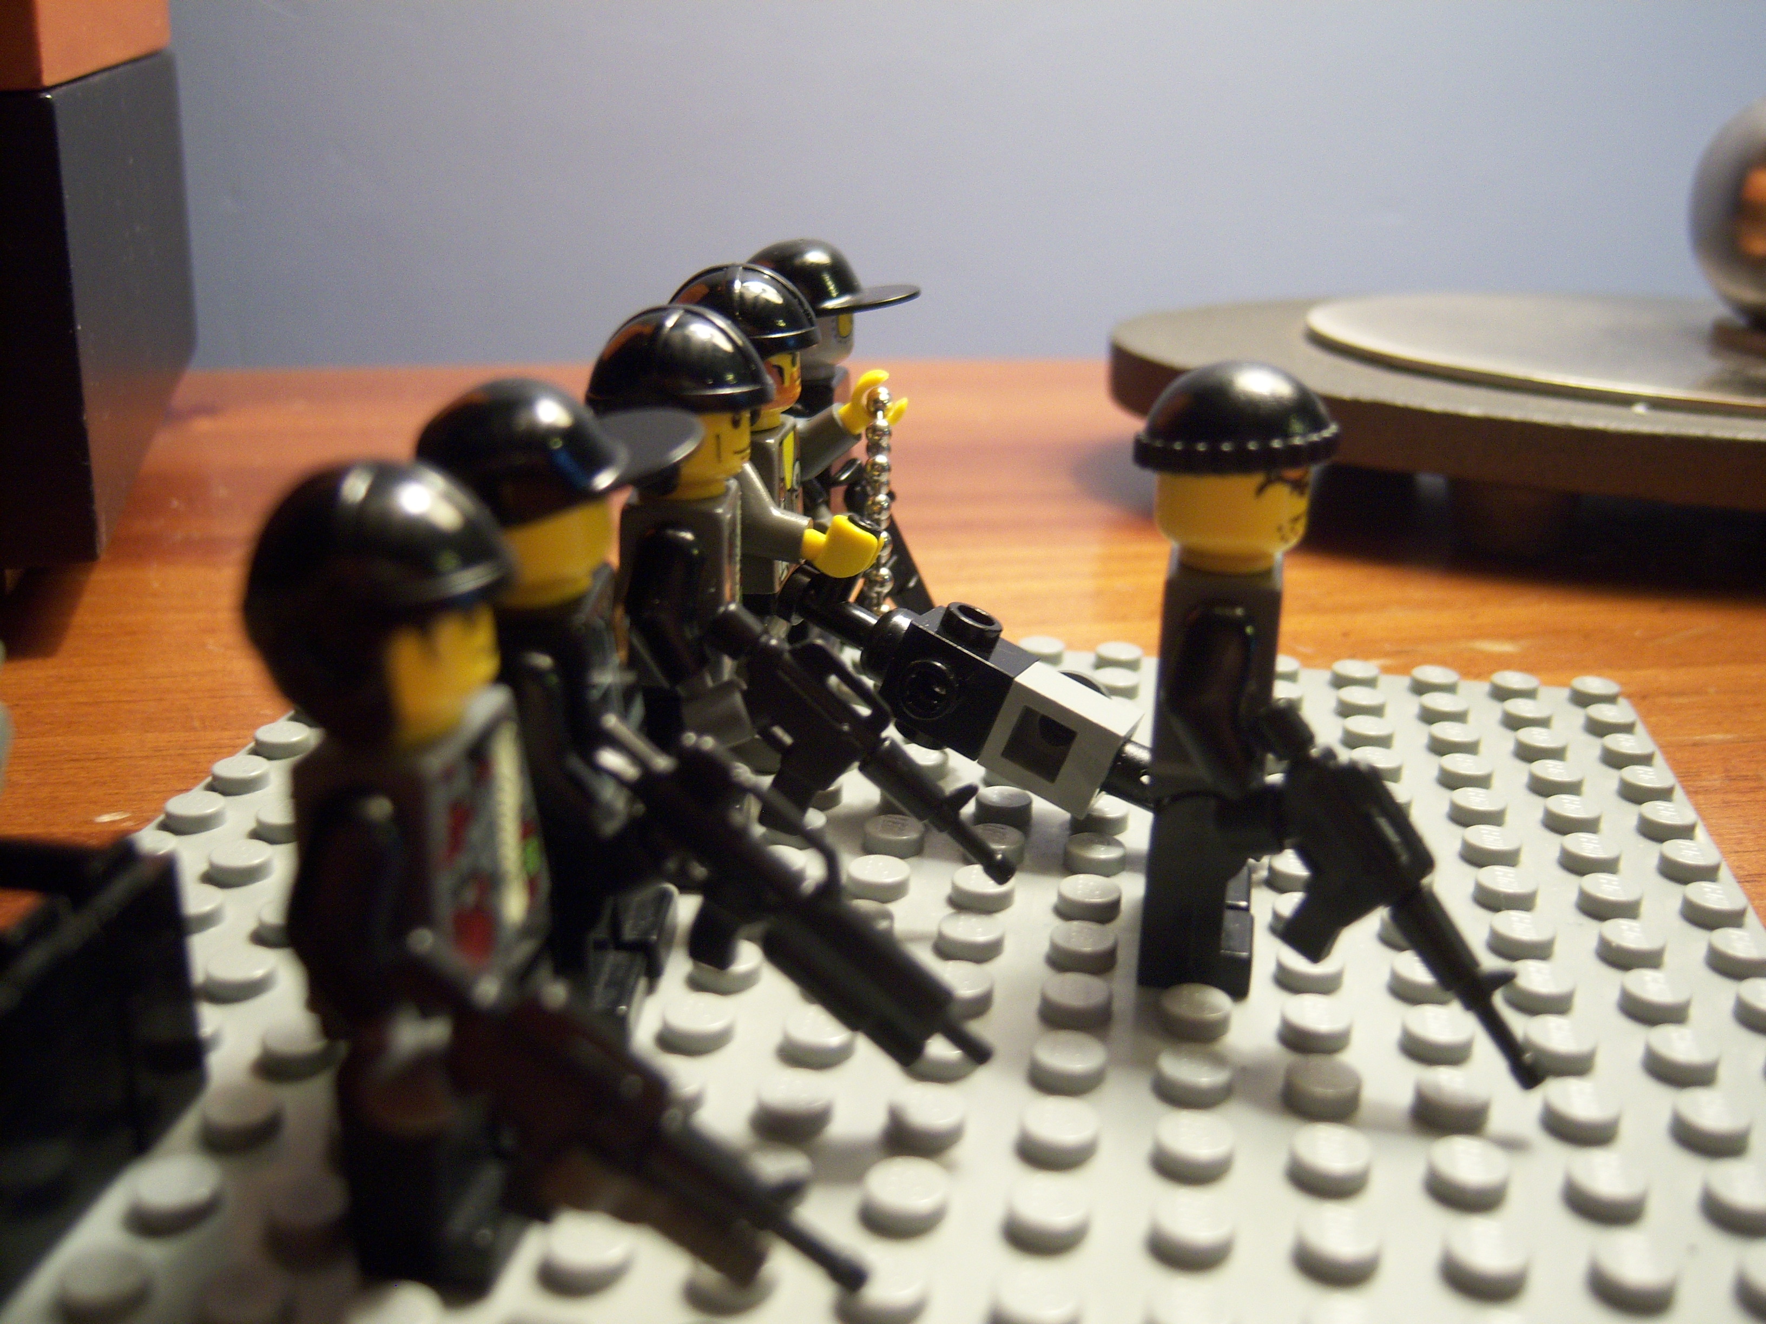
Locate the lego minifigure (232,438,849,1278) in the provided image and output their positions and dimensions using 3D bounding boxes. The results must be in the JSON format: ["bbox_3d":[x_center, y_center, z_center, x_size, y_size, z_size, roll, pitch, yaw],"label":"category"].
[{"bbox_3d":[-0.016,0.011,0.095,0.033,0.042,0.022,4,19,8],"label":"lego minifigure"}]

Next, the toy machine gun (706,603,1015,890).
[{"bbox_3d":[-0.003,0.008,0.135,0.029,0.015,0.004,43,23,-2],"label":"toy machine gun"}]

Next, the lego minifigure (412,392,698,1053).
[{"bbox_3d":[-0.020,0.003,0.119,0.019,0.042,0.021,4,19,8],"label":"lego minifigure"}]

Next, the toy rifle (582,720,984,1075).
[{"bbox_3d":[-0.006,0.015,0.112,0.032,0.013,0.004,41,23,-1],"label":"toy rifle"}]

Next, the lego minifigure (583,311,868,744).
[{"bbox_3d":[-0.014,-0.005,0.141,0.018,0.043,0.021,4,19,8],"label":"lego minifigure"}]

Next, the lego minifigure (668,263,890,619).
[{"bbox_3d":[-0.009,-0.013,0.163,0.020,0.043,0.022,4,19,8],"label":"lego minifigure"}]

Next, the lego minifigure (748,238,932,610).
[{"bbox_3d":[-0.004,-0.020,0.185,0.020,0.043,0.021,4,19,8],"label":"lego minifigure"}]

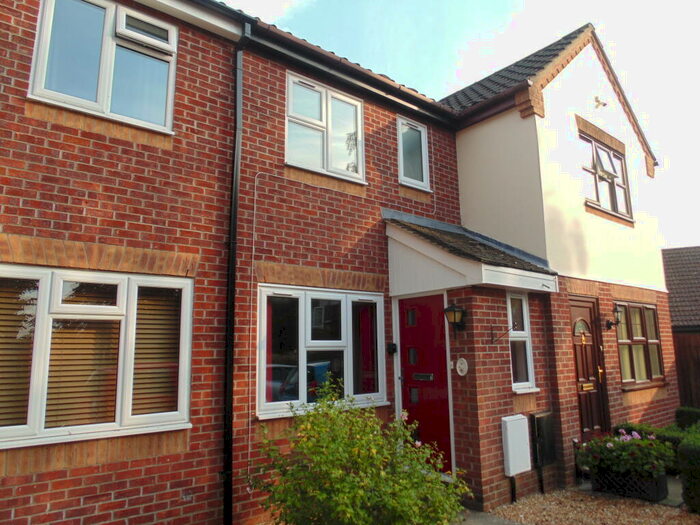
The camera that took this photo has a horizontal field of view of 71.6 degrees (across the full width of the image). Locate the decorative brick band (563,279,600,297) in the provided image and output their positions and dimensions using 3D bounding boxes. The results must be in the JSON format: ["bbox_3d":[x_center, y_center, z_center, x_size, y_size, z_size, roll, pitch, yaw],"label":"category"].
[{"bbox_3d":[3.208,0.345,6.755,0.905,0.217,0.100,7,-12,-38],"label":"decorative brick band"}]

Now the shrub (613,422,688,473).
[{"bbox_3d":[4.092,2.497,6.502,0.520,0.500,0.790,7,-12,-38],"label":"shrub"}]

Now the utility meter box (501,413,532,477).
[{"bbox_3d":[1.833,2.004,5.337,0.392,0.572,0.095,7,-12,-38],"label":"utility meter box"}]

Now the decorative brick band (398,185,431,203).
[{"bbox_3d":[0.889,-0.949,6.789,0.645,0.150,0.070,7,-12,-38],"label":"decorative brick band"}]

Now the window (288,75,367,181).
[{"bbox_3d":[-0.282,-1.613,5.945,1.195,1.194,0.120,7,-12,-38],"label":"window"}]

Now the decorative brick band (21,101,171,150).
[{"bbox_3d":[-2.183,-1.198,4.311,1.190,0.152,0.070,7,-12,-38],"label":"decorative brick band"}]

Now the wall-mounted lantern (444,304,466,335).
[{"bbox_3d":[1.163,0.625,5.247,0.255,0.340,0.180,7,-12,-38],"label":"wall-mounted lantern"}]

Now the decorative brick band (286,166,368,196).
[{"bbox_3d":[-0.283,-0.951,5.826,1.206,0.159,0.100,7,-12,-38],"label":"decorative brick band"}]

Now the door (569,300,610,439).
[{"bbox_3d":[3.196,1.485,6.587,0.890,2.070,0.100,7,-12,-38],"label":"door"}]

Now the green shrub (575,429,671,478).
[{"bbox_3d":[3.119,2.165,5.534,0.580,0.440,0.900,7,-12,-38],"label":"green shrub"}]

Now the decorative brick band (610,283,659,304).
[{"bbox_3d":[4.579,0.515,7.842,1.830,0.230,0.070,7,-12,-38],"label":"decorative brick band"}]

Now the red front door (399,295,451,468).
[{"bbox_3d":[0.885,1.360,5.723,0.060,1.905,0.750,7,-12,-38],"label":"red front door"}]

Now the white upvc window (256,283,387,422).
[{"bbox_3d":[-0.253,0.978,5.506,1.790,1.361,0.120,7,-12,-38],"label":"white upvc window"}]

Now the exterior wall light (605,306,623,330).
[{"bbox_3d":[3.836,0.784,7.002,0.160,0.360,0.220,7,-12,-38],"label":"exterior wall light"}]

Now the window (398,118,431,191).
[{"bbox_3d":[0.899,-1.529,6.880,0.655,1.025,0.090,7,-12,-38],"label":"window"}]

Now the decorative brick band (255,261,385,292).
[{"bbox_3d":[-0.267,0.187,5.636,1.865,0.217,0.100,7,-12,-38],"label":"decorative brick band"}]

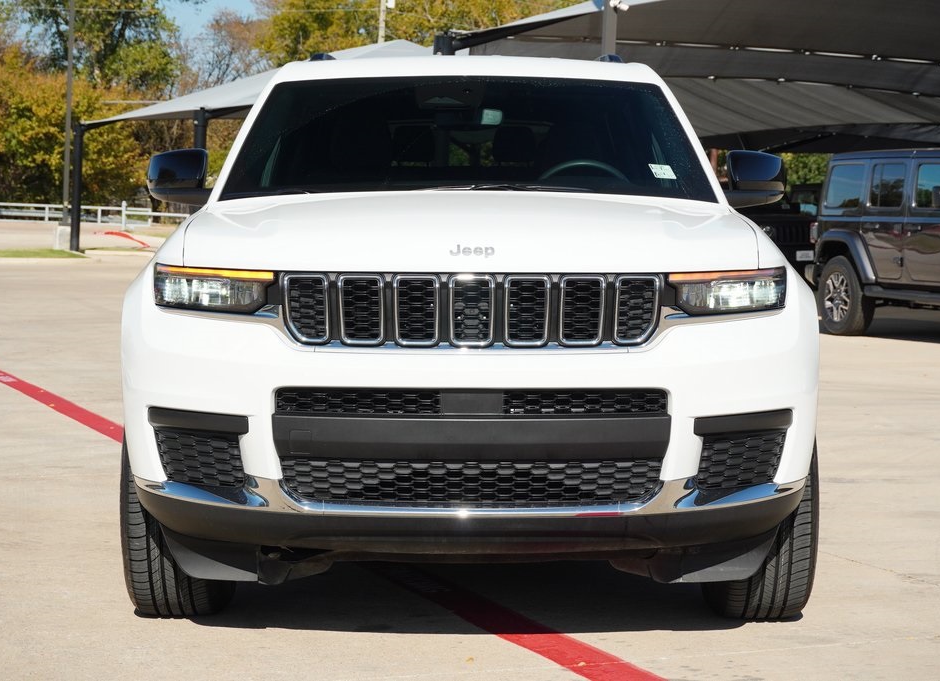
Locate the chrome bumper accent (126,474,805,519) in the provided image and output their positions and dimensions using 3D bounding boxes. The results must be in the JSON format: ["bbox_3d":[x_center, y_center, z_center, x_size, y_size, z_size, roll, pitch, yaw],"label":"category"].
[{"bbox_3d":[0.005,0.386,5.473,1.776,0.087,0.391,0,3,-1],"label":"chrome bumper accent"}]

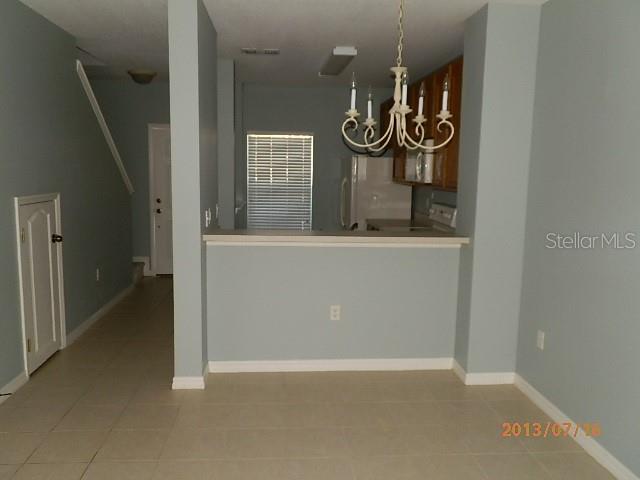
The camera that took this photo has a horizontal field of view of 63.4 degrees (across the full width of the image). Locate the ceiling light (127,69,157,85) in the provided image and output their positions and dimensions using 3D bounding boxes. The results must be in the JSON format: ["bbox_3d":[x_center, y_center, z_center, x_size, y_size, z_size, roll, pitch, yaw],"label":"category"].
[{"bbox_3d":[-2.082,-1.908,6.100,0.335,0.150,0.335,0,8,-5],"label":"ceiling light"}]

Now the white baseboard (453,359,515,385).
[{"bbox_3d":[1.222,0.980,3.888,0.353,0.091,0.296,0,8,-5],"label":"white baseboard"}]

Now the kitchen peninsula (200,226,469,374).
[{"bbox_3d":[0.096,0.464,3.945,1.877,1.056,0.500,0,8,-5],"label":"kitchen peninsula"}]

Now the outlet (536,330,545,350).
[{"bbox_3d":[1.441,0.658,3.384,0.012,0.118,0.074,0,8,-5],"label":"outlet"}]

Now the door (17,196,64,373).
[{"bbox_3d":[-2.094,0.310,3.903,0.060,1.292,0.699,0,8,-5],"label":"door"}]

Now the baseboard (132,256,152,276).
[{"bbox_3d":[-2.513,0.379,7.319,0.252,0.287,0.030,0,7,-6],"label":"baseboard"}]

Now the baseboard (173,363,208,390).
[{"bbox_3d":[-0.918,0.965,3.704,0.222,0.091,0.289,0,8,-5],"label":"baseboard"}]

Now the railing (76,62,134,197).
[{"bbox_3d":[-2.244,-1.087,5.460,0.110,1.246,1.733,0,8,-5],"label":"railing"}]

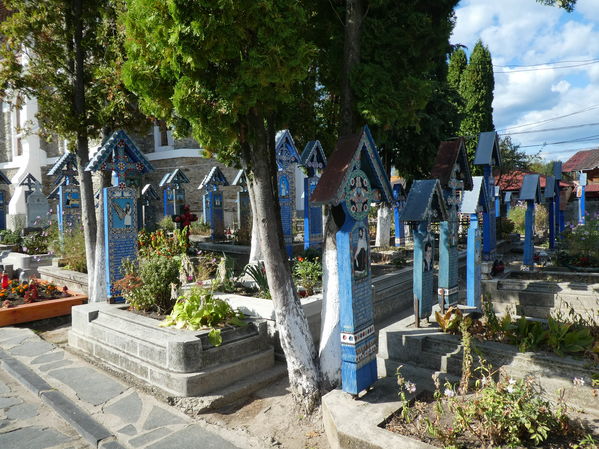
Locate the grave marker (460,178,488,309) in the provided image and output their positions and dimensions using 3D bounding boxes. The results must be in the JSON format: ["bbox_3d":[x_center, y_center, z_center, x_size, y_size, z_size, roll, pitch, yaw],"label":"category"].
[{"bbox_3d":[1.853,0.200,4.397,0.144,1.399,0.515,3,4,38],"label":"grave marker"}]

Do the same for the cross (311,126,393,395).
[{"bbox_3d":[0.432,0.267,3.190,0.230,2.020,0.900,-2,2,36],"label":"cross"}]

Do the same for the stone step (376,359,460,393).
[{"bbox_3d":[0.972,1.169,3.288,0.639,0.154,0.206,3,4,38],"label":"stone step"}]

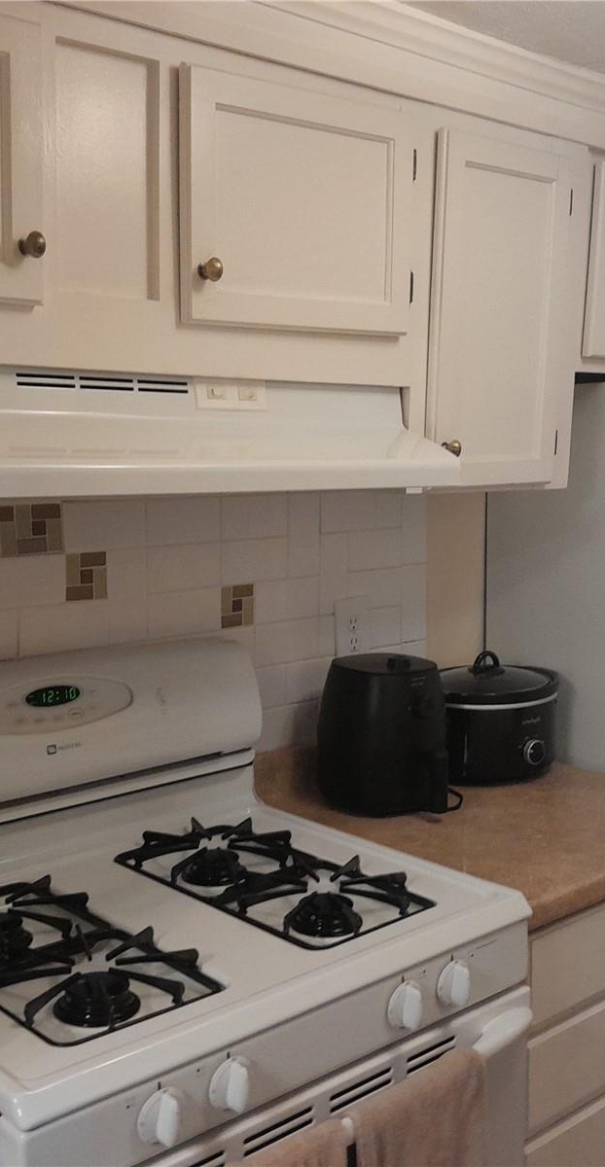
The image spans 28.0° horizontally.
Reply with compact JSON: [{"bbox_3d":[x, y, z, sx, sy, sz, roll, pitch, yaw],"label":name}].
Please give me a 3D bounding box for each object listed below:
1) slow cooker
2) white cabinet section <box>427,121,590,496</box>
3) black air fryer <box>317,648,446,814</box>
[{"bbox_3d":[0.359,0.246,2.341,0.280,0.228,0.270,-6,8,-42],"label":"slow cooker"},{"bbox_3d":[0.240,-0.462,2.175,0.414,0.584,0.353,-6,9,-41],"label":"white cabinet section"},{"bbox_3d":[0.158,0.262,2.115,0.226,0.246,0.275,-6,8,-42],"label":"black air fryer"}]

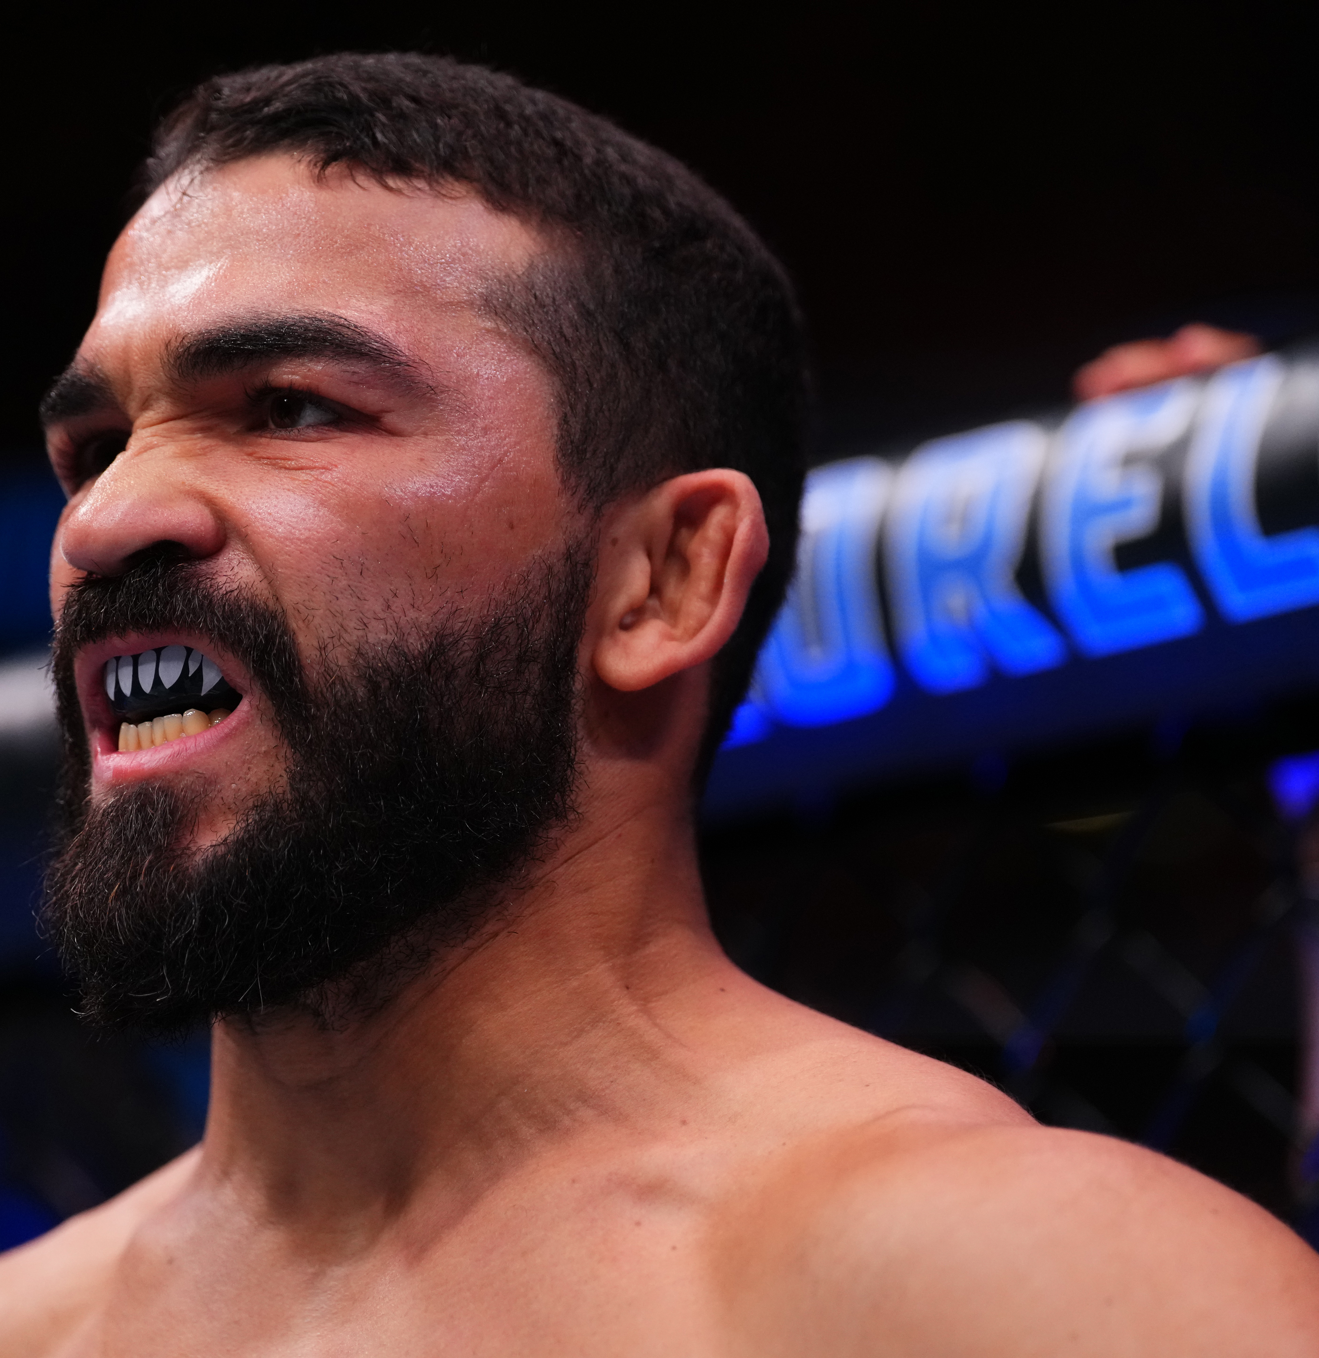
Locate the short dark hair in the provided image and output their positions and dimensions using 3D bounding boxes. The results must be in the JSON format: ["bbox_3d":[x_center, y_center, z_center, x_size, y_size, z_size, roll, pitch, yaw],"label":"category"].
[{"bbox_3d":[-0.053,-0.062,2.041,0.171,0.188,0.192,-15,-22,42],"label":"short dark hair"}]

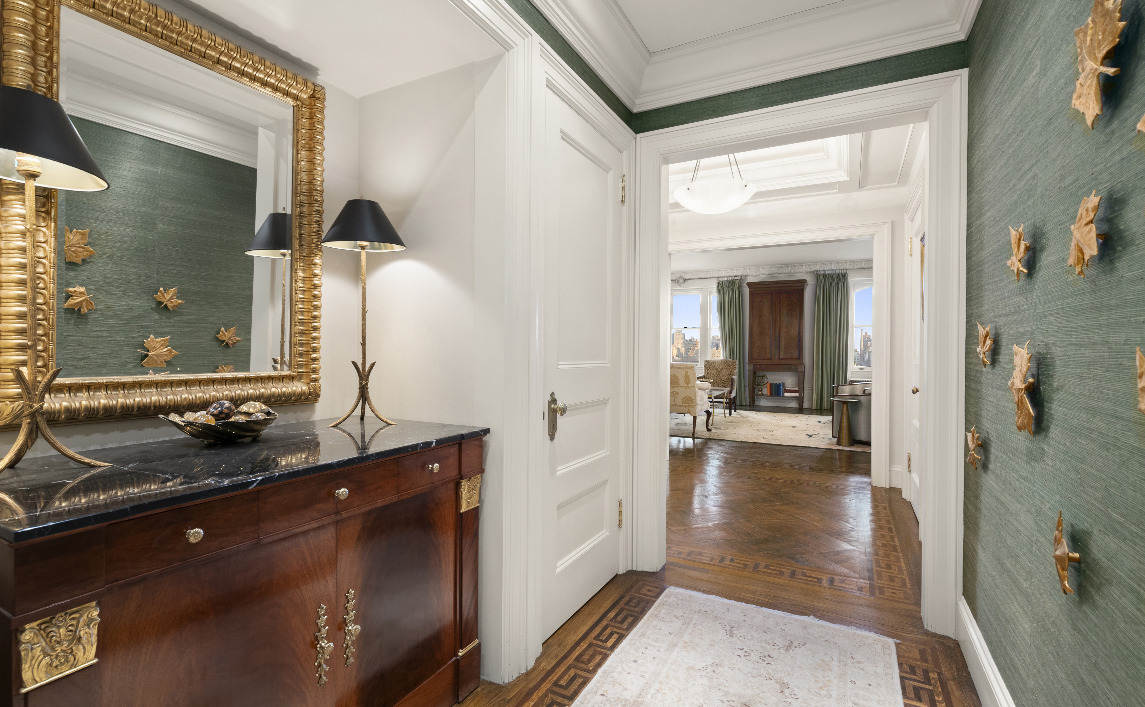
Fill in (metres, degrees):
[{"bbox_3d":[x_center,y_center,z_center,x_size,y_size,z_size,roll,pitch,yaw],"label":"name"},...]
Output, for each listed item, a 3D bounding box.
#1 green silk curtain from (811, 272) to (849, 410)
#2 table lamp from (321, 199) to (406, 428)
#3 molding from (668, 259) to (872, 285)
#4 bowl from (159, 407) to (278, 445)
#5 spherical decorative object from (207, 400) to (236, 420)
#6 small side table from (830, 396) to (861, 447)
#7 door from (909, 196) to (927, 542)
[{"bbox_3d":[5.260,-0.253,10.344,0.640,2.810,0.180,1,0,29],"label":"green silk curtain"},{"bbox_3d":[-0.779,-0.167,1.899,0.287,0.856,0.287,1,0,29],"label":"table lamp"},{"bbox_3d":[4.112,-1.827,11.034,4.300,0.160,0.140,1,0,29],"label":"molding"},{"bbox_3d":[-1.046,0.216,1.525,0.210,0.092,0.310,1,0,29],"label":"bowl"},{"bbox_3d":[-1.058,0.174,1.532,0.073,0.073,0.073,1,0,29],"label":"spherical decorative object"},{"bbox_3d":[3.479,0.865,6.487,0.350,0.590,0.350,1,0,29],"label":"small side table"},{"bbox_3d":[2.511,0.054,3.666,0.050,2.220,0.840,1,0,29],"label":"door"}]

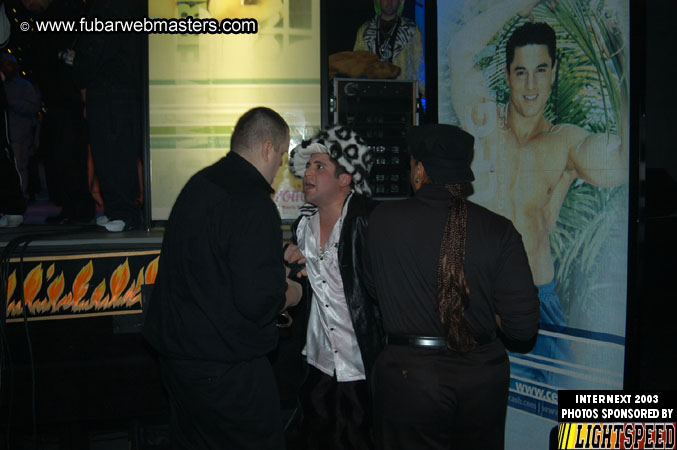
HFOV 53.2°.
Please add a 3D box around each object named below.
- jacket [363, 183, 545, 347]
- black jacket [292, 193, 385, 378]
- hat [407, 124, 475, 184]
[{"bbox_3d":[0.398,0.141,2.360,0.580,0.560,0.380,-1,2,-9],"label":"jacket"},{"bbox_3d":[0.000,0.227,2.500,0.500,0.720,0.320,-3,3,38],"label":"black jacket"},{"bbox_3d":[0.347,-0.243,2.300,0.220,0.160,0.260,-2,12,-30],"label":"hat"}]

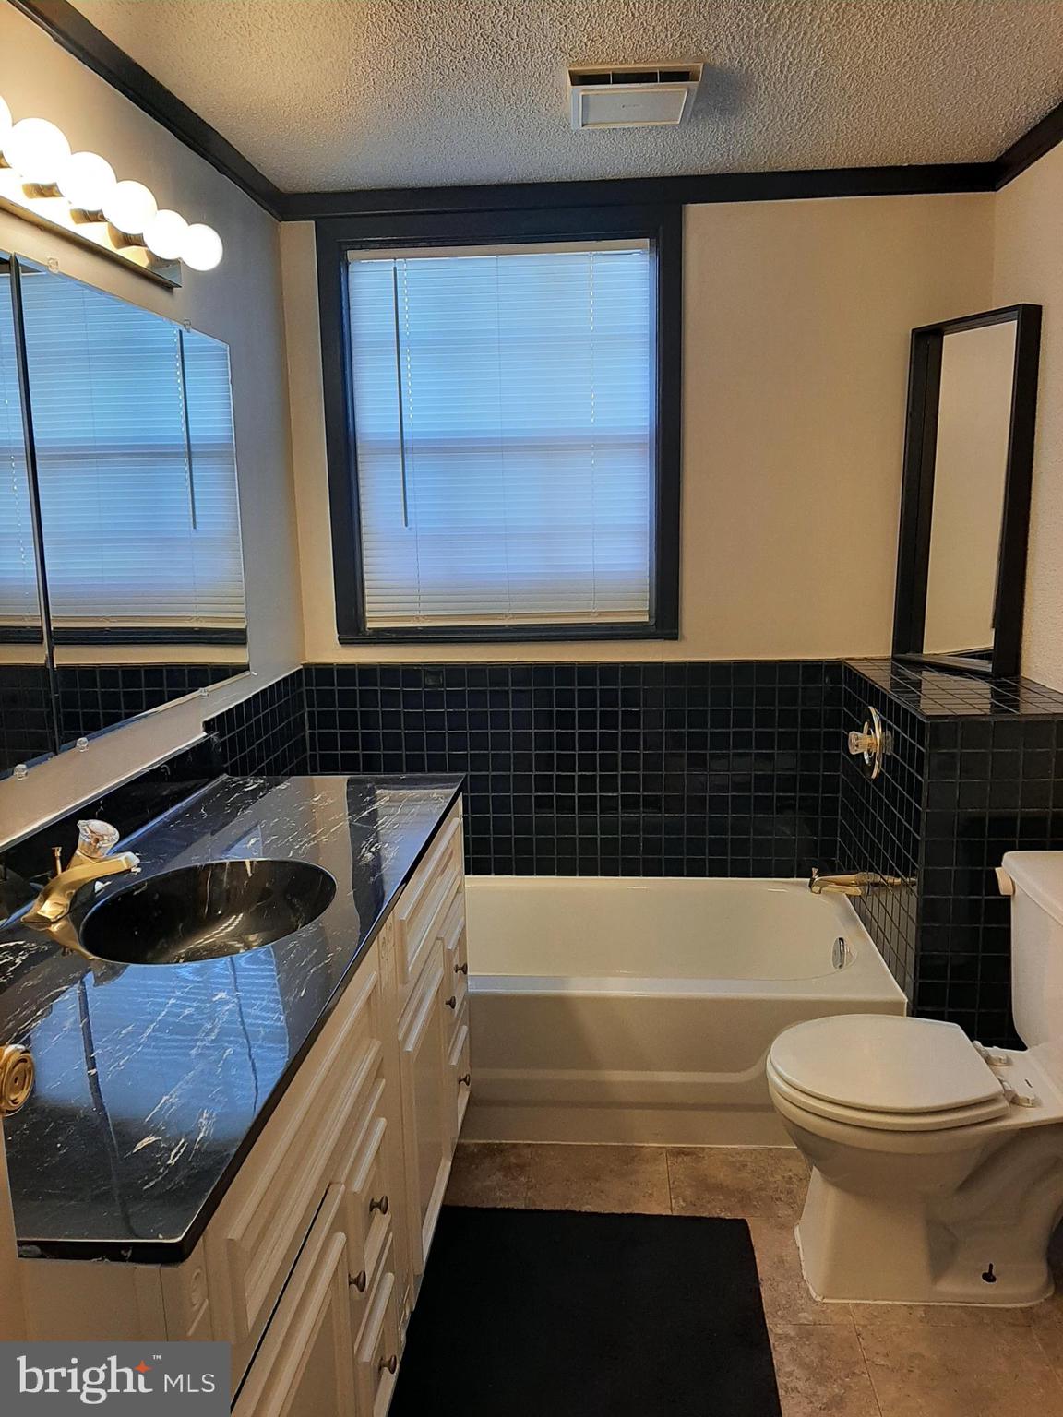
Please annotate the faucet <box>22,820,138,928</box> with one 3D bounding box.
[{"bbox_3d":[-0.675,0.235,1.633,0.155,0.136,0.150,0,11,5],"label":"faucet"}]

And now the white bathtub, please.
[{"bbox_3d":[0.087,0.739,2.762,1.522,0.367,0.767,0,11,5],"label":"white bathtub"}]

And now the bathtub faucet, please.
[{"bbox_3d":[0.766,0.429,2.657,0.147,0.070,0.056,0,11,5],"label":"bathtub faucet"}]

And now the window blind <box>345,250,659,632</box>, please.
[{"bbox_3d":[-0.081,-0.733,2.919,0.807,1.008,0.035,0,11,5],"label":"window blind"}]

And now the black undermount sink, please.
[{"bbox_3d":[-0.490,0.370,1.642,0.362,0.145,0.440,0,11,5],"label":"black undermount sink"}]

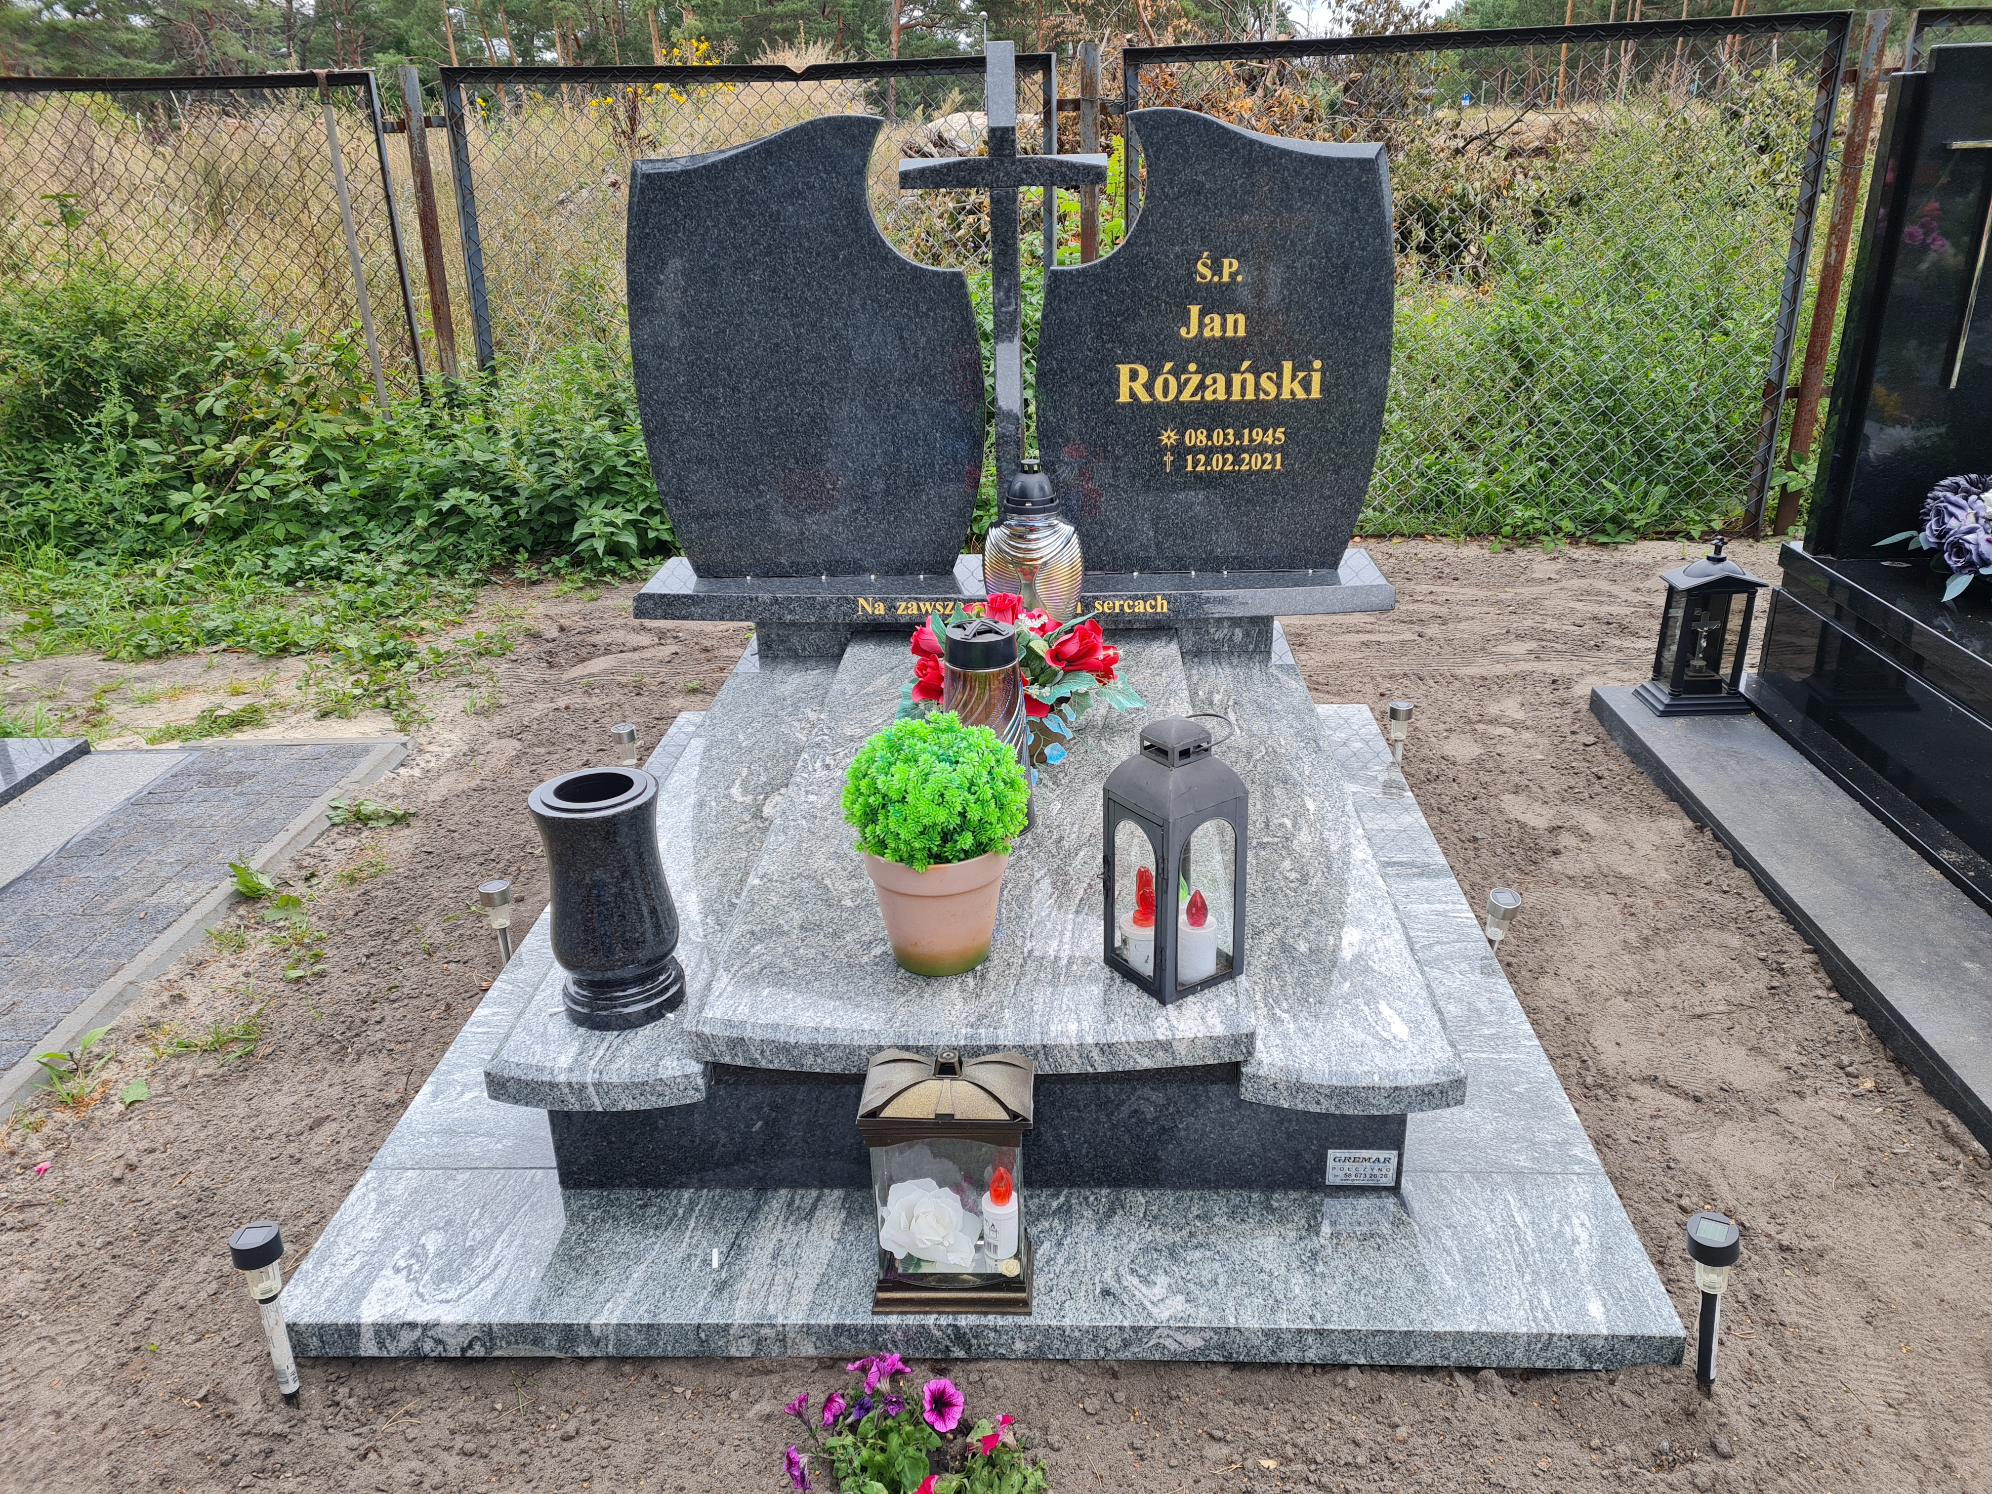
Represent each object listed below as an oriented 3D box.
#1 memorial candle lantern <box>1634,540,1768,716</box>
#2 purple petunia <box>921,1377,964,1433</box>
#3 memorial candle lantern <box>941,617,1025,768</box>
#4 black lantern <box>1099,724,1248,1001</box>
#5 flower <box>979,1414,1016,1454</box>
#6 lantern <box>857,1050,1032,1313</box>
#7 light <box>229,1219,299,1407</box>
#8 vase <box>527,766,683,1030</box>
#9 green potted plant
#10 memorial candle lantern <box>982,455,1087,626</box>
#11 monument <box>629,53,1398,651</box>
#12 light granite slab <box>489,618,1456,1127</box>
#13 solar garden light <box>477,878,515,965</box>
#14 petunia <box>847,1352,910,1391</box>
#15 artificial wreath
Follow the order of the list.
[{"bbox_3d":[1.895,-0.330,4.001,0.242,0.460,0.175,-1,22,3],"label":"memorial candle lantern"},{"bbox_3d":[-0.062,0.784,1.783,0.053,0.064,0.042,-5,24,-6],"label":"purple petunia"},{"bbox_3d":[-0.014,-0.043,2.712,0.160,0.377,0.160,-1,22,3],"label":"memorial candle lantern"},{"bbox_3d":[0.263,0.148,2.203,0.151,0.407,0.151,-15,26,-30],"label":"black lantern"},{"bbox_3d":[0.002,0.806,1.756,0.047,0.046,0.042,-3,24,-2],"label":"flower"},{"bbox_3d":[-0.054,0.550,1.925,0.215,0.335,0.138,-1,24,3],"label":"lantern"},{"bbox_3d":[-0.953,0.754,1.973,0.064,0.286,0.064,1,22,3],"label":"light"},{"bbox_3d":[-0.588,0.234,2.289,0.189,0.361,0.189,-1,22,3],"label":"vase"},{"bbox_3d":[-0.084,0.137,2.163,0.265,0.360,0.262,-1,24,3],"label":"green potted plant"},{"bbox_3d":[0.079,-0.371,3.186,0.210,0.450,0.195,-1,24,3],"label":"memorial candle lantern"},{"bbox_3d":[0.018,-0.758,3.002,1.552,1.174,0.271,-1,23,3],"label":"monument"},{"bbox_3d":[0.005,0.076,3.081,1.426,0.141,2.079,-1,22,3],"label":"light granite slab"},{"bbox_3d":[-1.008,0.366,3.065,0.065,0.194,0.065,-1,22,3],"label":"solar garden light"},{"bbox_3d":[-0.152,0.796,1.907,0.077,0.048,0.053,-1,22,3],"label":"petunia"},{"bbox_3d":[0.046,-0.146,2.877,0.475,0.300,0.340,-1,24,3],"label":"artificial wreath"}]

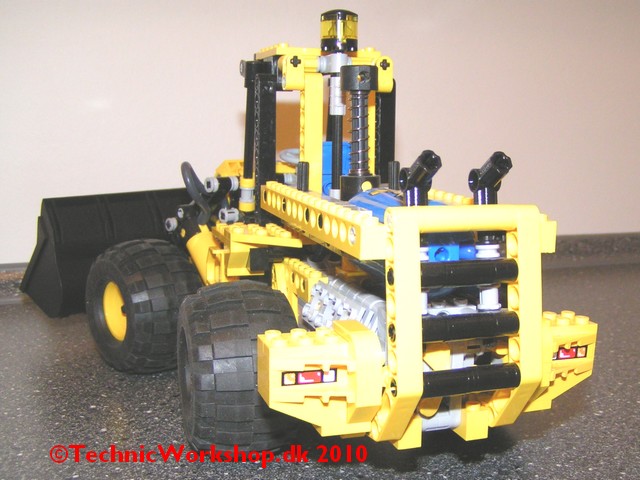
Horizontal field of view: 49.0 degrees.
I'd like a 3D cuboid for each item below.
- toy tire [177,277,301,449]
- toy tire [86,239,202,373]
[{"bbox_3d":[-0.032,0.048,0.266,0.039,0.065,0.065,-2,12,-17],"label":"toy tire"},{"bbox_3d":[-0.084,0.032,0.341,0.039,0.065,0.065,-9,15,-41],"label":"toy tire"}]

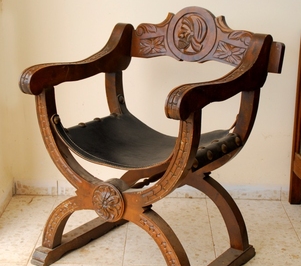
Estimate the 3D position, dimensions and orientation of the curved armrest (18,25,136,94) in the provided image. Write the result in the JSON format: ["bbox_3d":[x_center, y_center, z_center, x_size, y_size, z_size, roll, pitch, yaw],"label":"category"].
[{"bbox_3d":[-0.235,-0.270,2.276,0.052,0.185,0.579,11,18,33],"label":"curved armrest"}]

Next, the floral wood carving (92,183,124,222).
[{"bbox_3d":[-0.134,0.219,2.062,0.123,0.123,0.027,11,18,33],"label":"floral wood carving"}]

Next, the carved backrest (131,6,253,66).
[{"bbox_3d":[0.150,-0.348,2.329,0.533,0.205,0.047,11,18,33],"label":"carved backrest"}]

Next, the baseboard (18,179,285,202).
[{"bbox_3d":[0.003,0.258,2.886,1.222,0.070,0.015,1,15,1],"label":"baseboard"}]

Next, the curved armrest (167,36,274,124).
[{"bbox_3d":[0.224,-0.182,1.977,0.052,0.185,0.579,11,18,33],"label":"curved armrest"}]

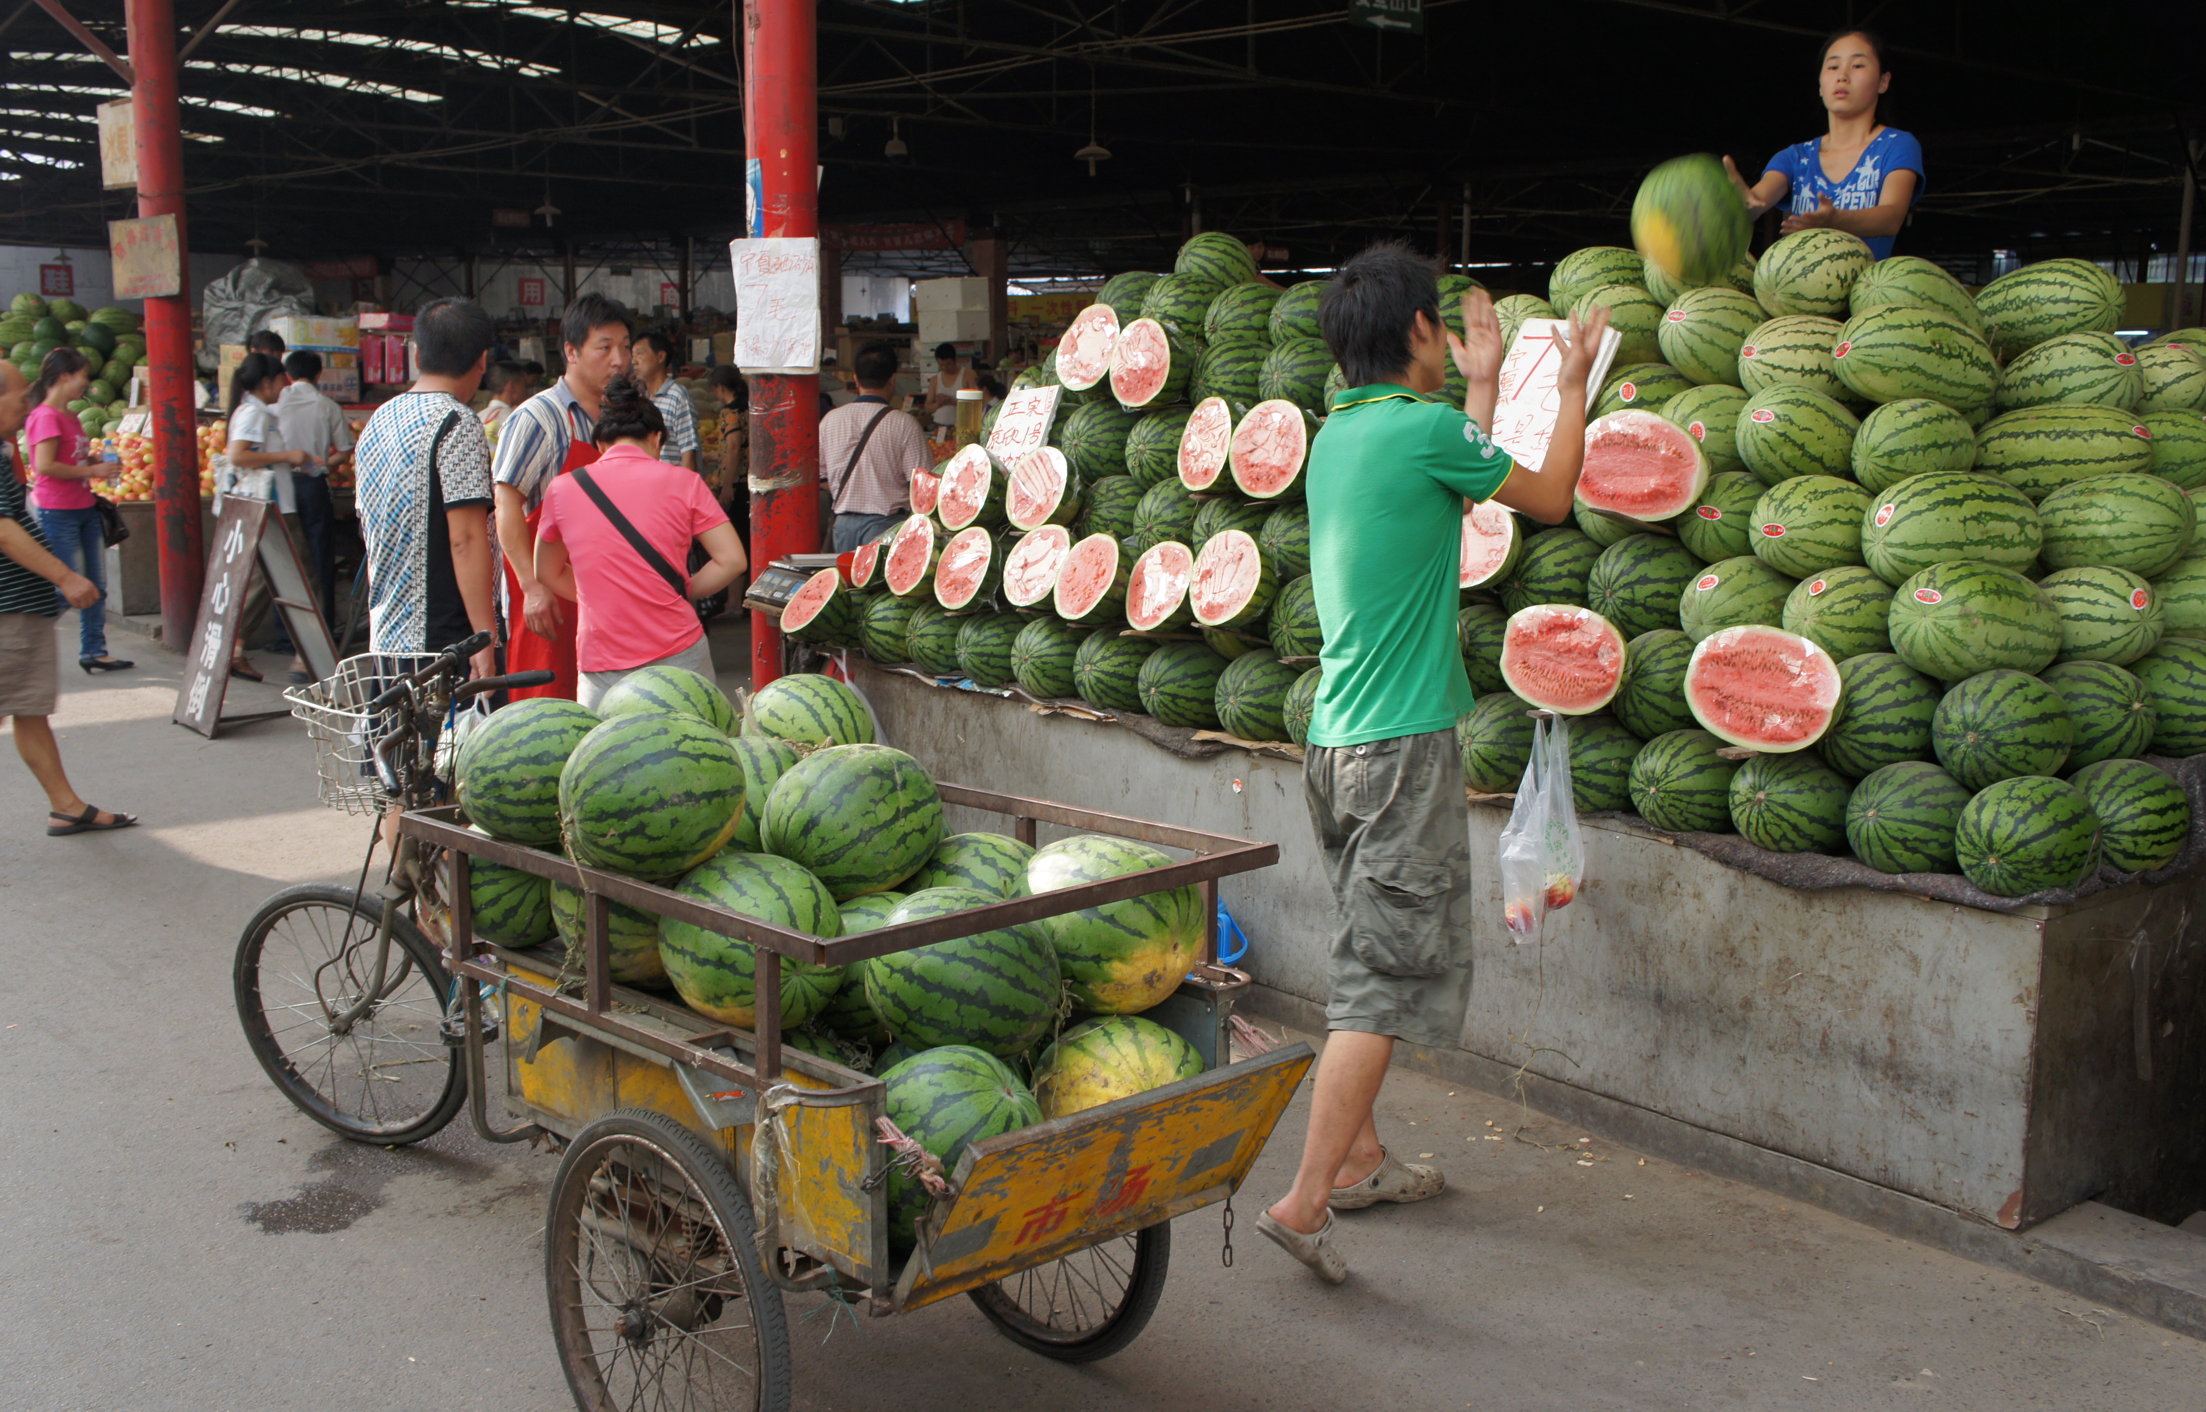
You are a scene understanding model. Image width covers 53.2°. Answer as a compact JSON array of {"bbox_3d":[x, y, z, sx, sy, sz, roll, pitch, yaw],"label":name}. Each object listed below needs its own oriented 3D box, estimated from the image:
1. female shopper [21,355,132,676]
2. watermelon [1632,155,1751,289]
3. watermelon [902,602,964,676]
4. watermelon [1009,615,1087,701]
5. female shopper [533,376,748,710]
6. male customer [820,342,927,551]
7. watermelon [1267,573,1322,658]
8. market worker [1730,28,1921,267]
[{"bbox_3d":[-4.942,-0.956,10.605,0.520,1.570,0.450,-1,9,-10],"label":"female shopper"},{"bbox_3d":[1.297,-1.065,4.850,0.255,0.280,0.255,-6,11,-39],"label":"watermelon"},{"bbox_3d":[-0.464,-0.196,6.342,0.240,0.215,0.215,-7,12,-40],"label":"watermelon"},{"bbox_3d":[-0.138,-0.133,5.970,0.258,0.224,0.224,-6,11,-39],"label":"watermelon"},{"bbox_3d":[-1.173,-0.067,5.671,0.520,1.520,0.380,-1,9,-9],"label":"female shopper"},{"bbox_3d":[-0.924,-0.666,9.029,0.500,1.630,0.330,0,9,-5],"label":"male customer"},{"bbox_3d":[0.508,-0.217,5.300,0.245,0.210,0.210,-6,11,-39],"label":"watermelon"},{"bbox_3d":[1.841,-0.912,5.671,0.500,1.600,0.550,8,11,39],"label":"market worker"}]

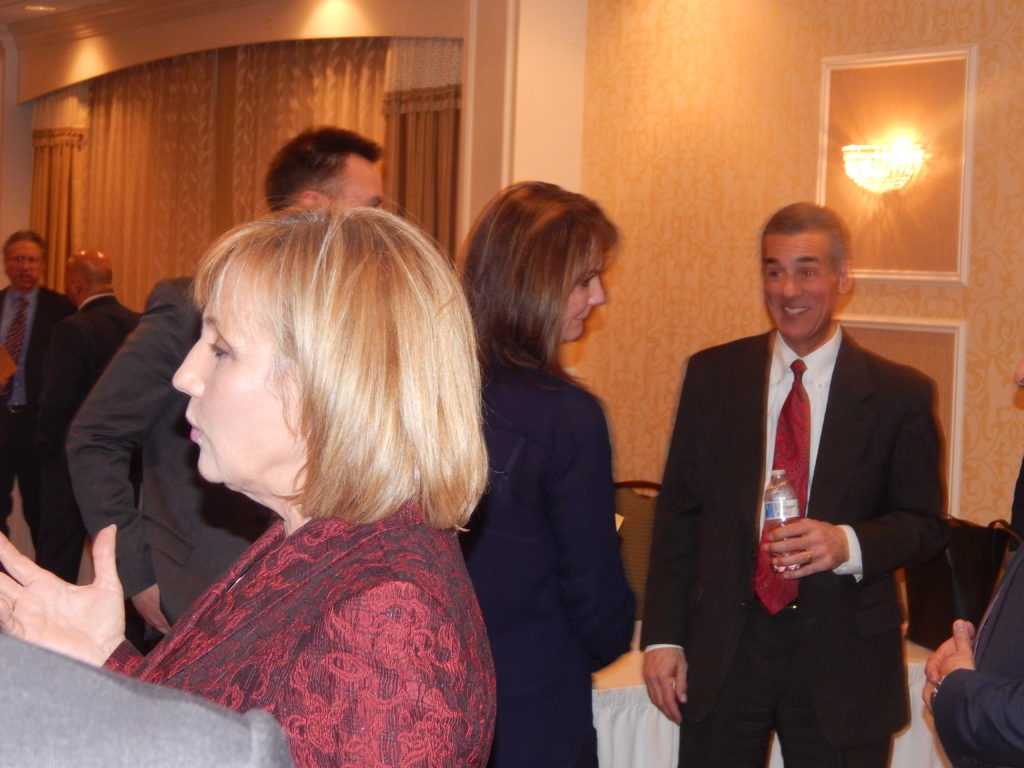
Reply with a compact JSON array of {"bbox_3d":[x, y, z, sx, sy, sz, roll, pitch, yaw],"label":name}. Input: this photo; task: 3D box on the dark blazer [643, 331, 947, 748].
[{"bbox_3d":[0.536,0.292,4.250,0.570,0.790,0.360,3,3,15],"label":"dark blazer"}]

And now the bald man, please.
[{"bbox_3d":[-1.682,0.324,8.950,0.360,1.720,0.540,4,3,42],"label":"bald man"}]

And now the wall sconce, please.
[{"bbox_3d":[1.116,-0.671,6.954,0.165,0.165,0.290,0,3,-34],"label":"wall sconce"}]

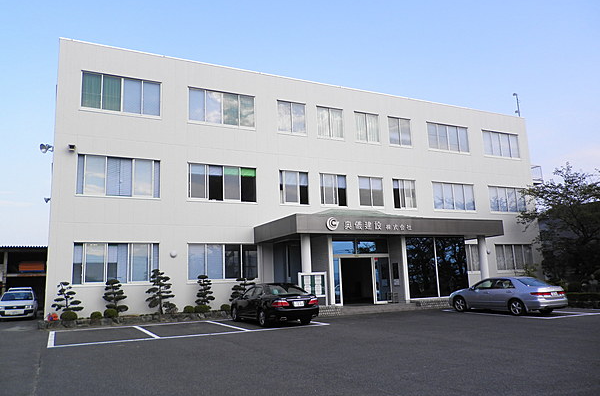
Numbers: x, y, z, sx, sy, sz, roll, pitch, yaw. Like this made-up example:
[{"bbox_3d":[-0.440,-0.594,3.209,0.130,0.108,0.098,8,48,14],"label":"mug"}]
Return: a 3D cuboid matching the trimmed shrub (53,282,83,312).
[{"bbox_3d":[-9.464,4.143,19.031,1.189,1.475,1.011,3,-11,-26],"label":"trimmed shrub"}]

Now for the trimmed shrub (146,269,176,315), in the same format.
[{"bbox_3d":[-6.165,4.139,20.646,1.291,1.949,1.098,3,-11,-26],"label":"trimmed shrub"}]

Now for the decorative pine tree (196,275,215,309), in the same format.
[{"bbox_3d":[-4.364,4.399,21.476,0.891,1.710,0.847,3,-11,-26],"label":"decorative pine tree"}]

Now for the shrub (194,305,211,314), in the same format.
[{"bbox_3d":[-4.416,4.982,21.054,0.674,0.373,0.641,3,-11,-26],"label":"shrub"}]

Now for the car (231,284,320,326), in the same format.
[{"bbox_3d":[-1.103,3.942,17.583,1.800,1.470,4.870,3,-11,-26],"label":"car"}]

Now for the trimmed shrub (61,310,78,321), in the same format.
[{"bbox_3d":[-9.250,4.721,18.740,0.650,0.422,0.585,3,-11,-26],"label":"trimmed shrub"}]

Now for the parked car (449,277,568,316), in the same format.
[{"bbox_3d":[8.241,3.926,19.103,1.820,1.460,4.810,3,-11,-28],"label":"parked car"}]

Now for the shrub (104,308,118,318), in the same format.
[{"bbox_3d":[-7.837,4.780,19.420,0.568,0.397,0.540,3,-11,-26],"label":"shrub"}]

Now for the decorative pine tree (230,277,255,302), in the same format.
[{"bbox_3d":[-2.687,4.584,22.260,1.323,1.631,1.190,3,-11,-26],"label":"decorative pine tree"}]

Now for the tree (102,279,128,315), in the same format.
[{"bbox_3d":[-7.818,4.220,19.821,1.035,1.557,0.932,3,-11,-26],"label":"tree"}]

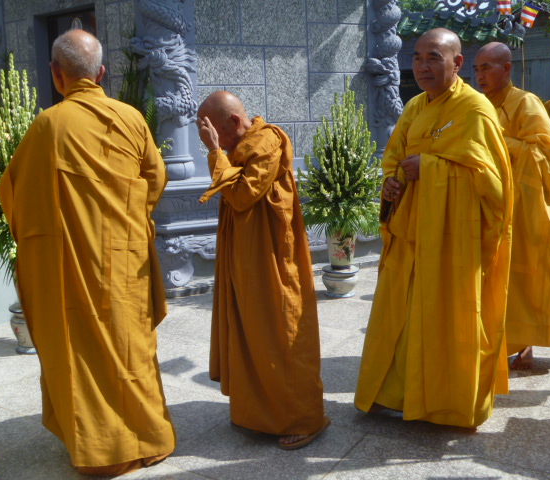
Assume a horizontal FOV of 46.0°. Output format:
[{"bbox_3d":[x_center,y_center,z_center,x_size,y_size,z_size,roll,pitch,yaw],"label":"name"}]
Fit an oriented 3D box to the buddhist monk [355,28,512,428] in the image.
[{"bbox_3d":[0.669,-0.040,2.843,0.600,1.650,0.480,7,14,37],"label":"buddhist monk"}]

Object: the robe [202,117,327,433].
[{"bbox_3d":[-0.027,0.132,2.741,0.460,1.290,0.500,-5,12,-15],"label":"robe"}]

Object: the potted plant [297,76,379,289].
[{"bbox_3d":[0.500,-0.404,4.880,0.600,1.560,0.600,-1,12,0],"label":"potted plant"}]

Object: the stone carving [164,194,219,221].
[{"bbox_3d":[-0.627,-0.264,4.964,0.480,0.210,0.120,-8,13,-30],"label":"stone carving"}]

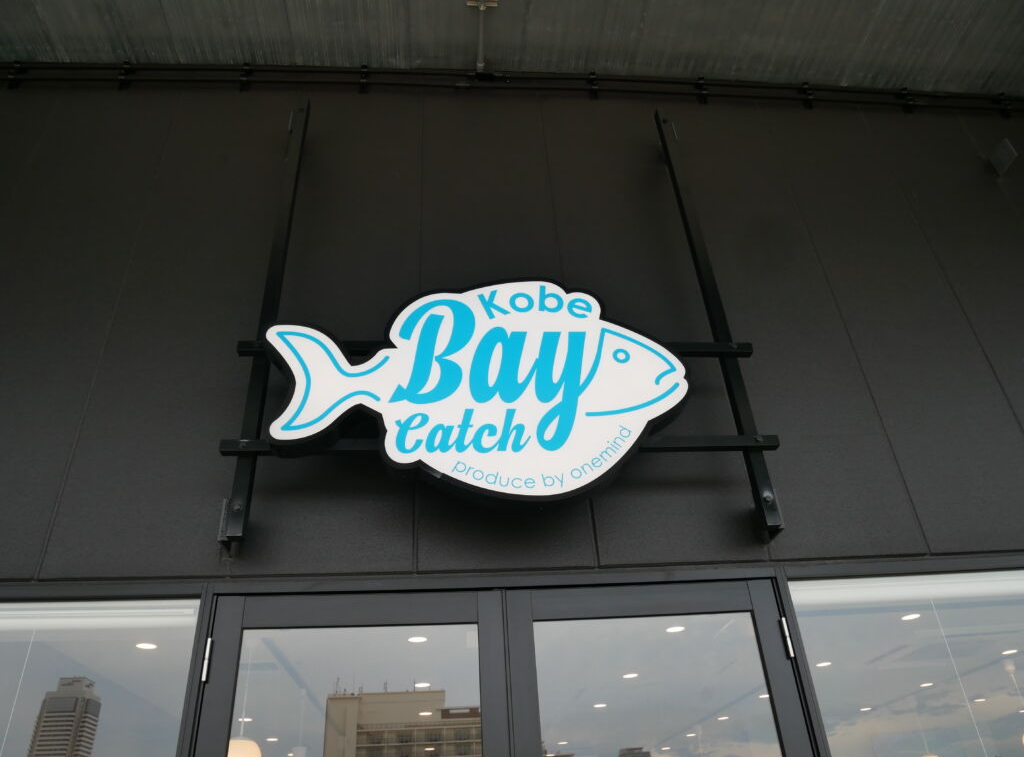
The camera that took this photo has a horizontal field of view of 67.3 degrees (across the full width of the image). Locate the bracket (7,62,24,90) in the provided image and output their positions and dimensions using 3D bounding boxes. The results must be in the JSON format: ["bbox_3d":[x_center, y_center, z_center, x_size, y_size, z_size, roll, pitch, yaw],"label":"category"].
[{"bbox_3d":[-2.433,-1.486,3.766,0.050,0.170,0.060,0,-35,-6],"label":"bracket"}]

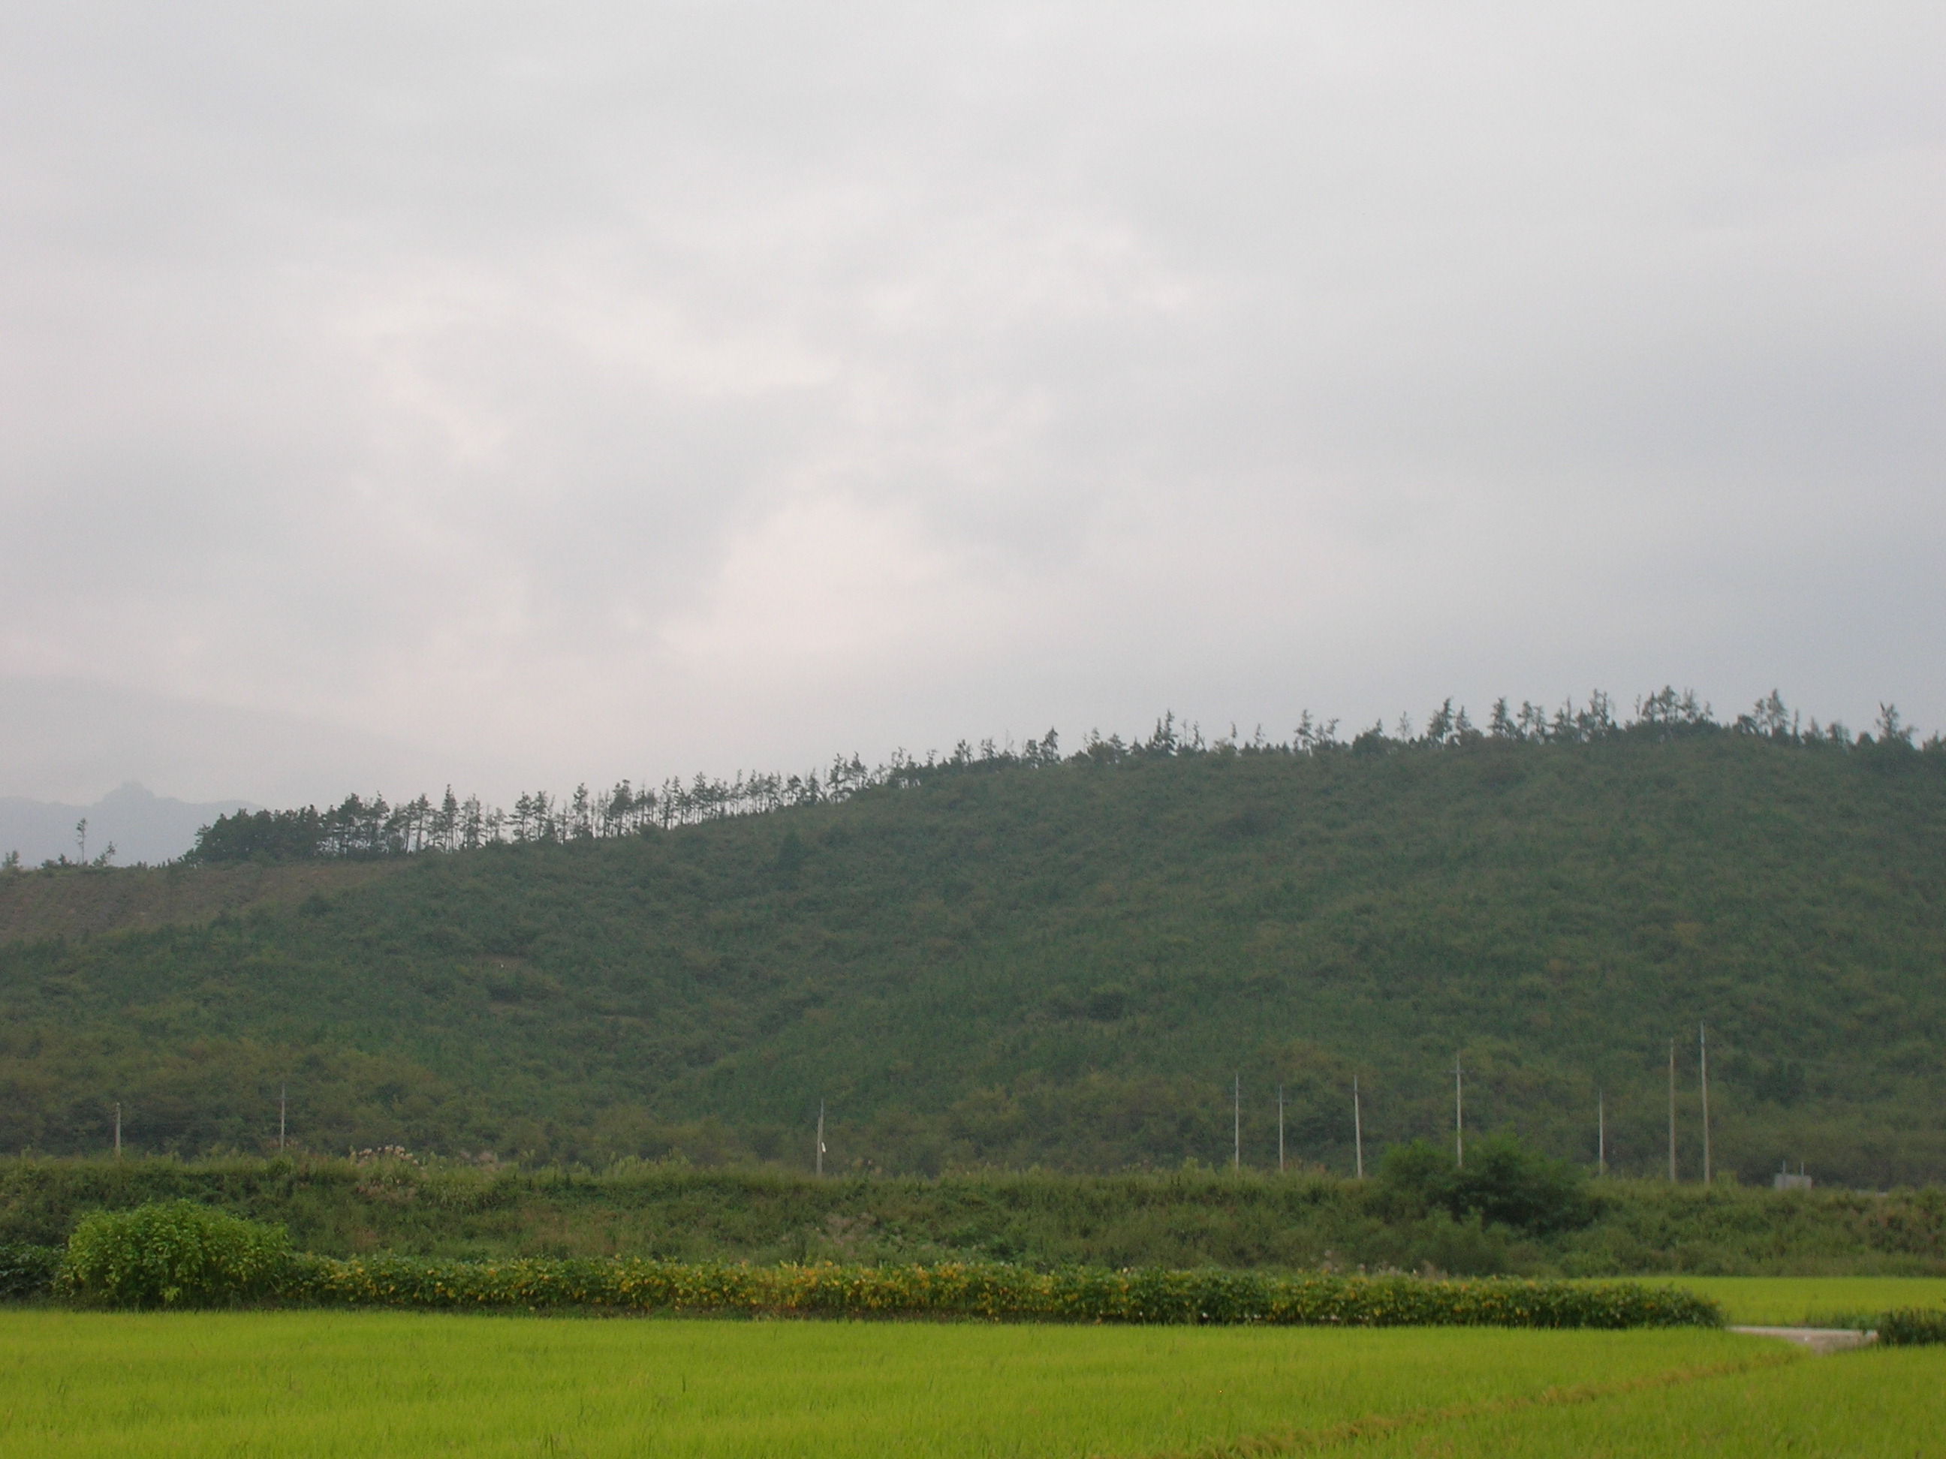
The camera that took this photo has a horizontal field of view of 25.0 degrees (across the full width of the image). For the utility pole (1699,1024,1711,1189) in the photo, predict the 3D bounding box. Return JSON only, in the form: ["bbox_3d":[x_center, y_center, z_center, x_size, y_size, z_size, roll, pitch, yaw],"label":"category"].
[{"bbox_3d":[52.642,27.085,315.000,0.360,11.900,0.360,0,-6,0],"label":"utility pole"}]

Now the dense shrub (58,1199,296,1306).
[{"bbox_3d":[-9.811,6.478,54.000,2.800,1.400,2.100,0,-6,0],"label":"dense shrub"}]

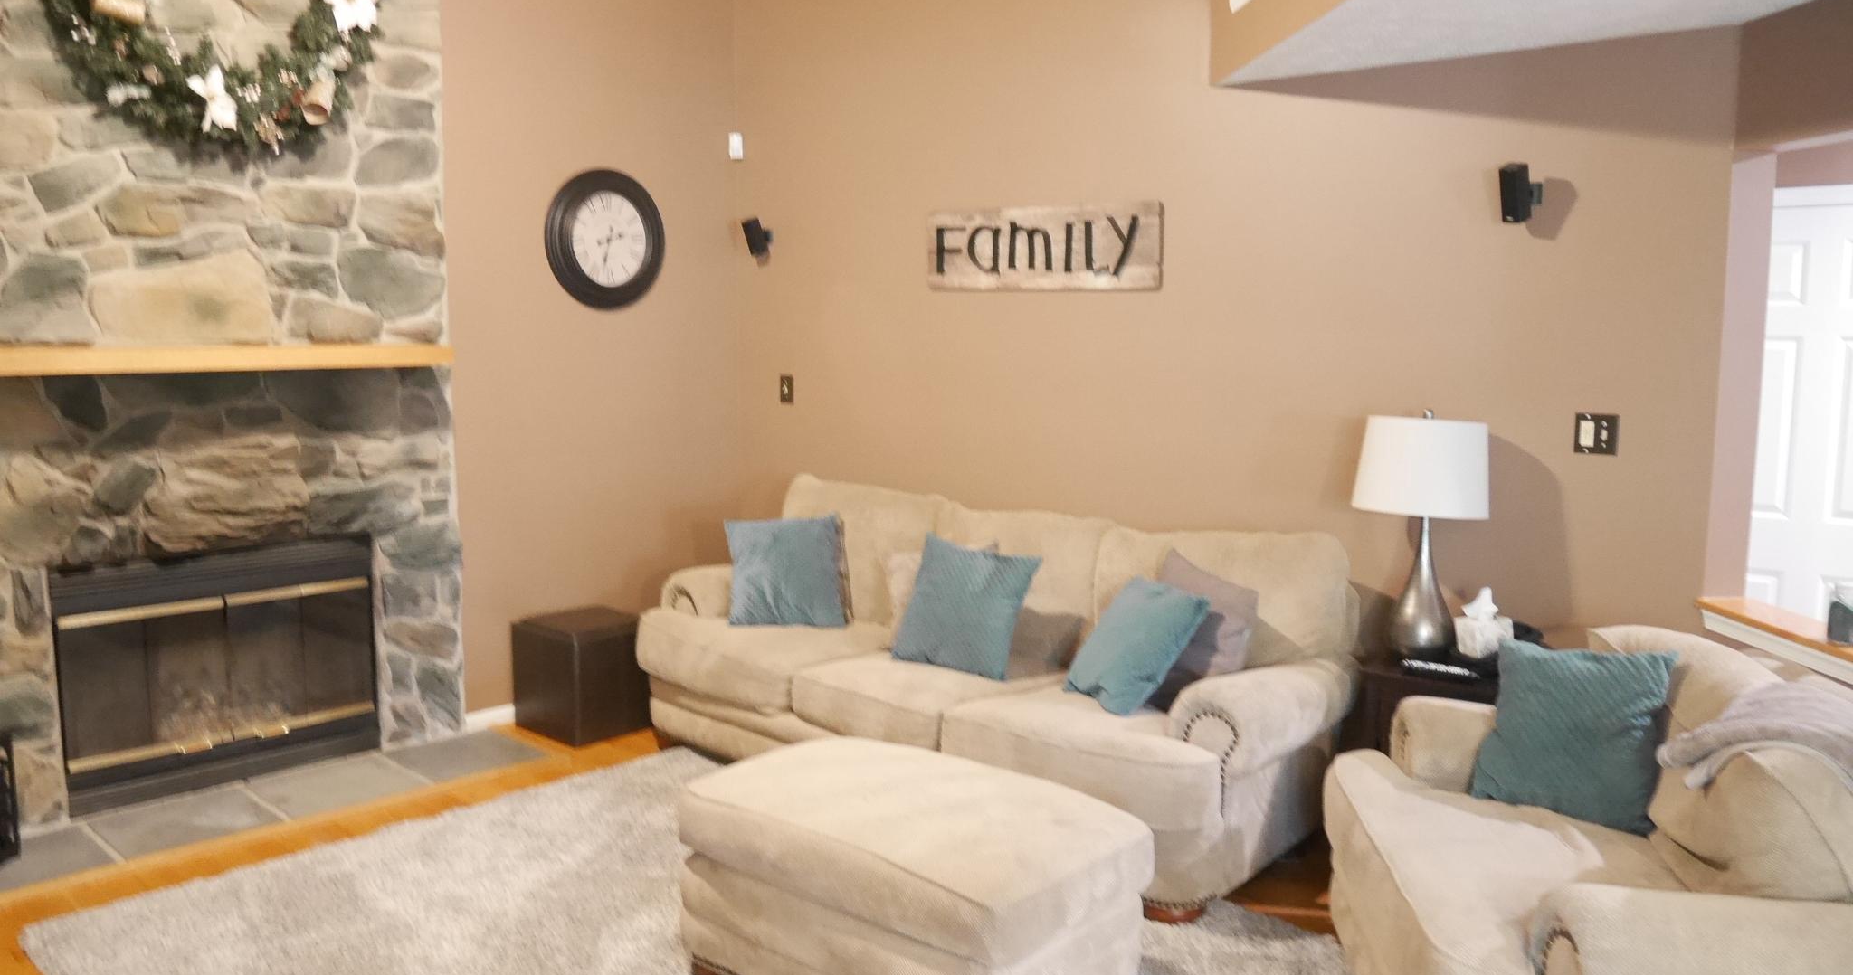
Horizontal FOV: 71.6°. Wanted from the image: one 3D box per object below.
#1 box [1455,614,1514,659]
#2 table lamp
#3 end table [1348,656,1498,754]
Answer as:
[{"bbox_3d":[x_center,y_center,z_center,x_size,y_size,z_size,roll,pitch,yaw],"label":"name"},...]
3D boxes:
[{"bbox_3d":[1.588,0.417,3.646,0.120,0.107,0.105,-1,7,-13],"label":"box"},{"bbox_3d":[1.401,0.125,3.638,0.365,0.685,0.365,6,9,40],"label":"table lamp"},{"bbox_3d":[1.536,0.807,3.545,0.560,0.645,0.530,6,9,40],"label":"end table"}]

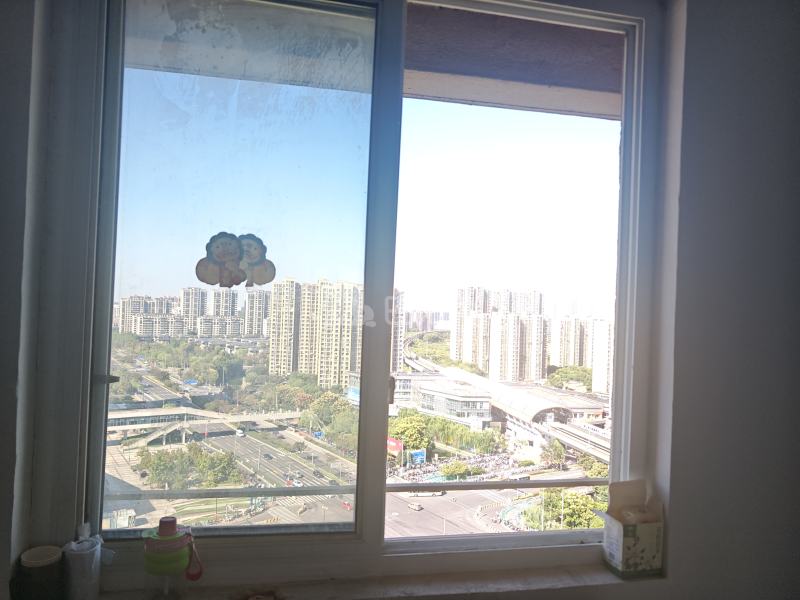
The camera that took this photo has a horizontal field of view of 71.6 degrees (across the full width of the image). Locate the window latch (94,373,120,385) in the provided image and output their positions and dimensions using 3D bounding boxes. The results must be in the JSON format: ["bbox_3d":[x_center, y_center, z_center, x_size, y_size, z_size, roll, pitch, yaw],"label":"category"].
[{"bbox_3d":[-0.686,0.184,1.300,0.054,0.025,0.025,2,-1,-11],"label":"window latch"}]

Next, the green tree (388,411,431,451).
[{"bbox_3d":[3.393,49.977,207.347,14.500,14.000,13.500,2,-1,0],"label":"green tree"}]

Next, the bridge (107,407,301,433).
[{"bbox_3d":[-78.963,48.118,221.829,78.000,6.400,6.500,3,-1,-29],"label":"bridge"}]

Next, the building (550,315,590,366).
[{"bbox_3d":[147.701,40.871,481.571,31.000,51.000,14.000,3,-1,-18],"label":"building"}]

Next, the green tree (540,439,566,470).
[{"bbox_3d":[54.049,54.219,195.315,8.800,10.200,8.800,2,-1,0],"label":"green tree"}]

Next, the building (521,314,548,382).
[{"bbox_3d":[104.203,37.421,427.590,16.500,53.000,12.500,3,-1,-18],"label":"building"}]

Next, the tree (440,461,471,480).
[{"bbox_3d":[17.929,54.476,179.291,9.000,5.600,8.500,2,-1,0],"label":"tree"}]

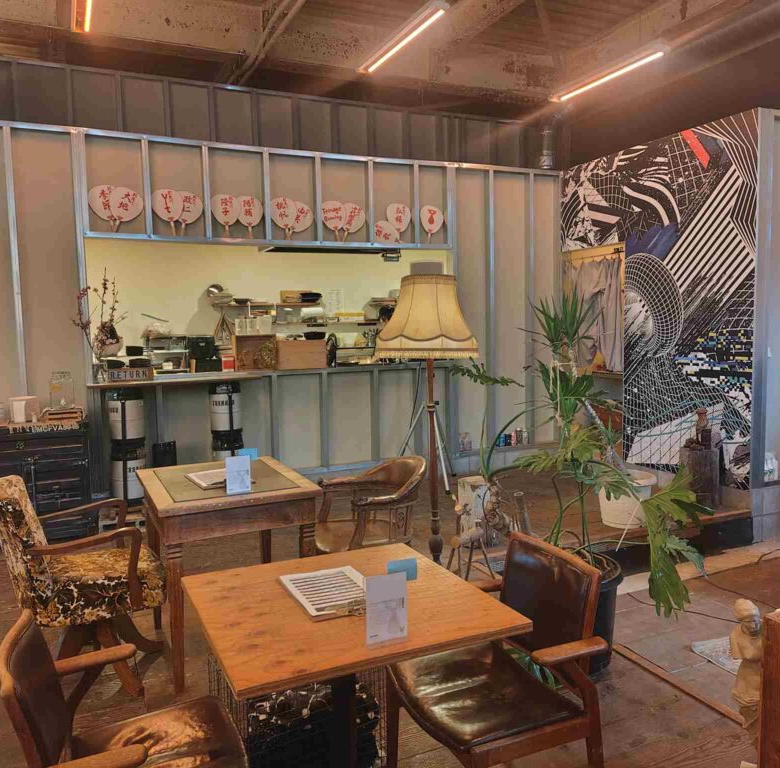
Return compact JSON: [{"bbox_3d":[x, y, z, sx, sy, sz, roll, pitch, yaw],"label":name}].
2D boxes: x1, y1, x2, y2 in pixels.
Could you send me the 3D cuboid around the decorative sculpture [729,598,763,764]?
[{"bbox_3d":[1.194,0.960,2.260,0.165,0.480,0.150,-5,6,-36],"label":"decorative sculpture"}]

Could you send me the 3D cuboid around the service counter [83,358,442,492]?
[{"bbox_3d":[-0.856,0.355,5.822,3.140,0.980,0.460,-3,6,-24],"label":"service counter"}]

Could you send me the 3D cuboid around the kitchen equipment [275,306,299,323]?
[{"bbox_3d":[-1.139,-0.749,7.410,0.238,0.161,0.190,-3,6,-24],"label":"kitchen equipment"}]

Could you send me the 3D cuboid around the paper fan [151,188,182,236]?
[{"bbox_3d":[-1.673,-1.300,5.170,0.224,0.352,0.025,-15,10,-23],"label":"paper fan"}]

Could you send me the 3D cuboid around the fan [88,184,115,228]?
[{"bbox_3d":[-2.087,-1.302,5.051,0.240,0.355,0.020,-16,11,-23],"label":"fan"}]

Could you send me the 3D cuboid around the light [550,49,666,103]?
[{"bbox_3d":[1.891,-2.705,5.951,0.110,0.100,1.270,-3,6,-24],"label":"light"}]

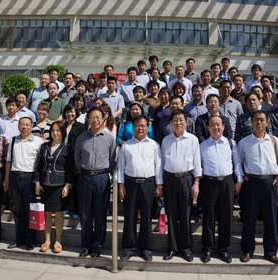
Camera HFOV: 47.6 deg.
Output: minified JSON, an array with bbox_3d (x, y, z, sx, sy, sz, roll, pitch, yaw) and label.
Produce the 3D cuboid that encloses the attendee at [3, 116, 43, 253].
[{"bbox_3d":[-1.499,0.543,4.089,0.500,1.679,0.310,1,-1,-11],"label":"attendee"}]

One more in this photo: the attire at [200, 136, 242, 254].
[{"bbox_3d":[0.948,0.646,3.665,0.500,1.374,0.280,0,-1,11],"label":"attire"}]

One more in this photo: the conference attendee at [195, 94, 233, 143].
[{"bbox_3d":[1.040,0.241,4.355,0.500,1.730,0.290,0,-1,7],"label":"conference attendee"}]

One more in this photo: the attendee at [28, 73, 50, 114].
[{"bbox_3d":[-2.040,-0.508,6.650,0.500,1.740,0.300,0,0,-10],"label":"attendee"}]

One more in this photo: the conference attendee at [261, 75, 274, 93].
[{"bbox_3d":[2.380,-0.343,5.835,0.470,1.710,0.280,0,-1,11],"label":"conference attendee"}]

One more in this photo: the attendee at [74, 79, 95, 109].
[{"bbox_3d":[-1.064,-0.284,5.986,0.450,1.660,0.280,1,-1,-6],"label":"attendee"}]

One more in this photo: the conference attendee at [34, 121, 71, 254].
[{"bbox_3d":[-1.090,0.581,3.970,0.480,1.610,0.300,0,0,-5],"label":"conference attendee"}]

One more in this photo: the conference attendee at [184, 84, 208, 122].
[{"bbox_3d":[0.972,-0.070,5.250,0.490,1.710,0.290,1,0,3],"label":"conference attendee"}]

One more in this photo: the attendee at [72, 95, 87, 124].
[{"bbox_3d":[-0.979,0.082,5.136,0.440,1.620,0.270,1,-1,-7],"label":"attendee"}]

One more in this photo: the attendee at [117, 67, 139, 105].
[{"bbox_3d":[-0.145,-0.723,6.900,0.490,1.730,0.290,1,0,-2],"label":"attendee"}]

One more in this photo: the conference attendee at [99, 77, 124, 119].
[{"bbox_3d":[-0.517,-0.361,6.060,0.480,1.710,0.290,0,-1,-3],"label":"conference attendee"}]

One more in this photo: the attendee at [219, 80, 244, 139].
[{"bbox_3d":[1.432,-0.076,5.050,0.500,1.740,0.300,1,0,12],"label":"attendee"}]

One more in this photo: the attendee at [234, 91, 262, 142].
[{"bbox_3d":[1.557,0.221,4.365,0.490,1.750,0.290,0,-1,9],"label":"attendee"}]

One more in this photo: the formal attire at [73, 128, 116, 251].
[{"bbox_3d":[-0.530,0.622,3.841,0.520,1.488,0.290,0,-1,-2],"label":"formal attire"}]

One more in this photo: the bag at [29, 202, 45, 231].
[{"bbox_3d":[-1.250,0.944,3.870,0.190,0.330,0.085,0,-1,25],"label":"bag"}]

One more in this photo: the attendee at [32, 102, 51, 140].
[{"bbox_3d":[-1.526,0.203,5.000,0.440,1.580,0.280,1,0,-6],"label":"attendee"}]

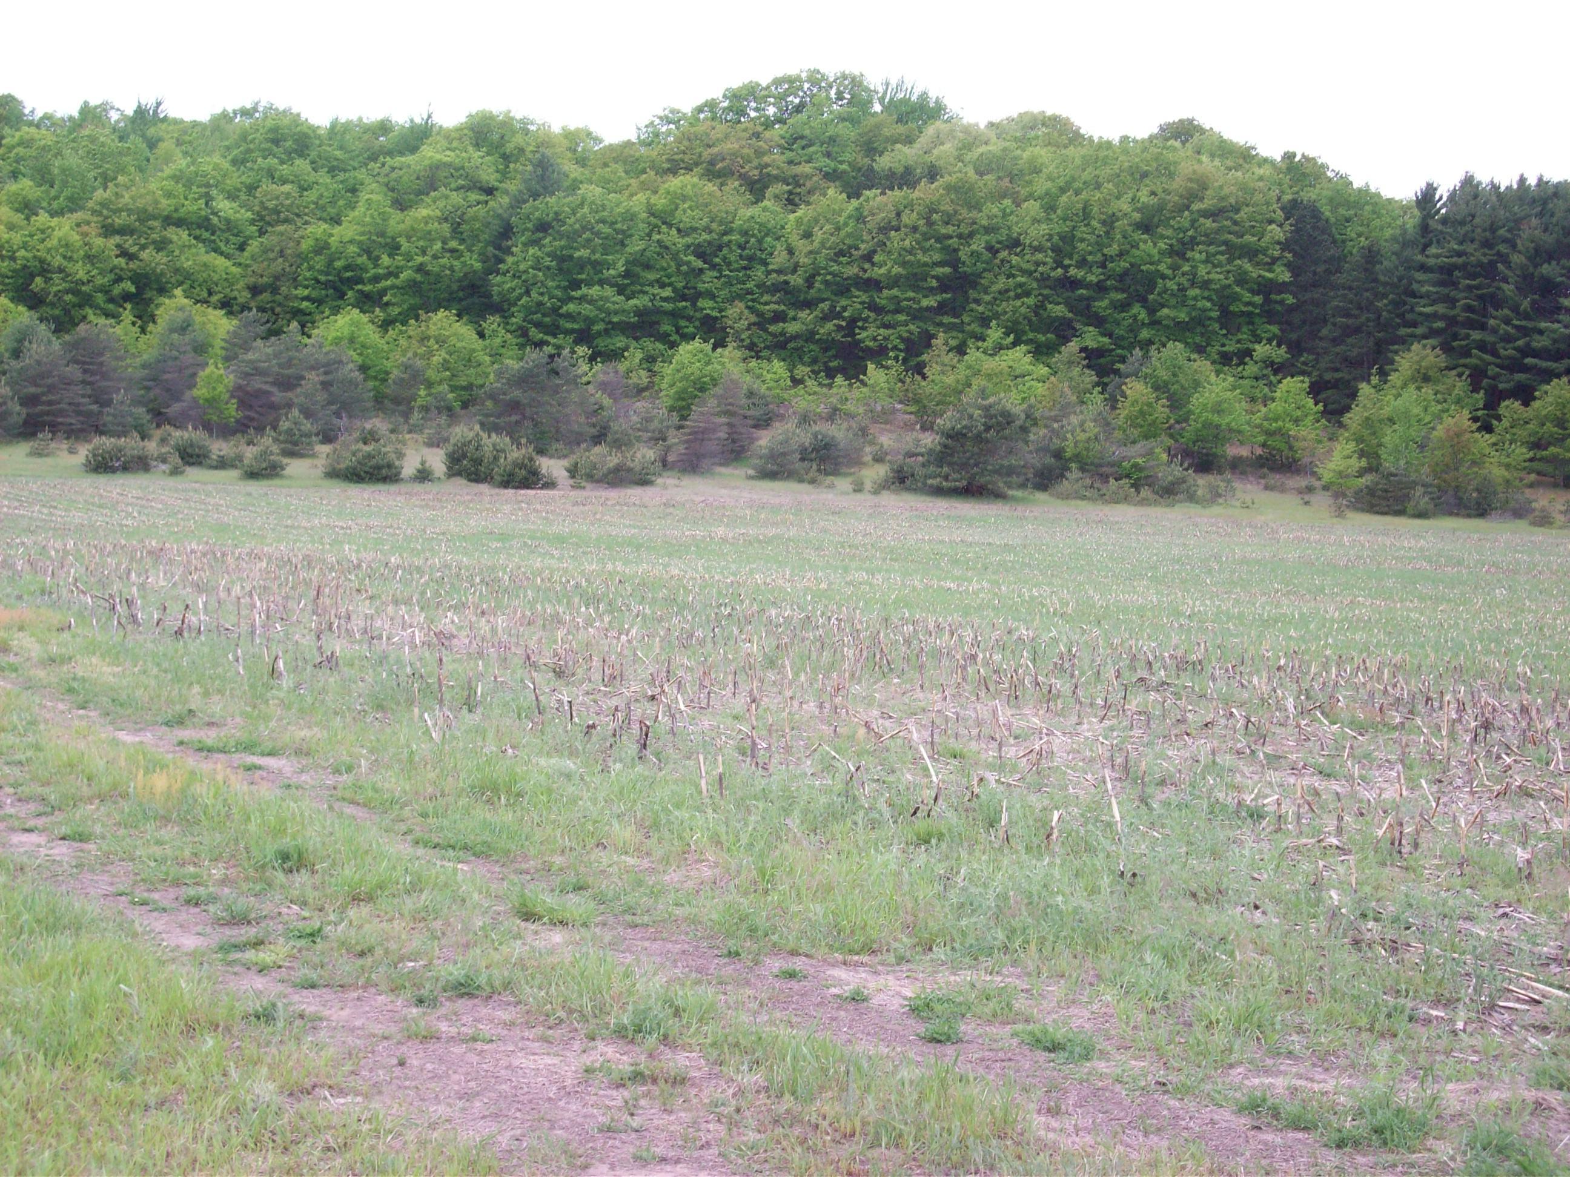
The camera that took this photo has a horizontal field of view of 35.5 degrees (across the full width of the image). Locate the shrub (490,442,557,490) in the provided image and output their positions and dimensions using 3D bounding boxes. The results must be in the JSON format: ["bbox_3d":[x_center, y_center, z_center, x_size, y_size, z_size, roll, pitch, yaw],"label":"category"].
[{"bbox_3d":[-6.629,-3.105,62.000,1.626,1.175,1.559,0,4,0],"label":"shrub"}]

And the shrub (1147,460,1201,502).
[{"bbox_3d":[8.586,-2.380,54.000,1.154,0.918,1.107,0,4,0],"label":"shrub"}]

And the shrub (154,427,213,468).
[{"bbox_3d":[-20.634,-4.838,84.000,1.979,1.360,1.821,0,2,0],"label":"shrub"}]

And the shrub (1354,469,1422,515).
[{"bbox_3d":[18.480,-2.948,75.000,2.024,1.399,1.863,0,2,0],"label":"shrub"}]

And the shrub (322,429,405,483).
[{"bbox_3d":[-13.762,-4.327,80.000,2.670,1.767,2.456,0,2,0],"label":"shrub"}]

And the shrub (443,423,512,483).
[{"bbox_3d":[-8.108,-3.569,64.500,1.786,1.504,1.712,0,4,0],"label":"shrub"}]

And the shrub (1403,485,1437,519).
[{"bbox_3d":[18.937,-2.577,73.000,0.967,1.003,0.890,0,2,0],"label":"shrub"}]

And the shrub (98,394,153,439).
[{"bbox_3d":[-21.245,-5.480,79.000,1.650,1.535,1.582,0,4,0],"label":"shrub"}]

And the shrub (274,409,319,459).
[{"bbox_3d":[-17.141,-5.491,86.000,1.646,1.688,1.514,0,2,0],"label":"shrub"}]

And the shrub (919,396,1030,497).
[{"bbox_3d":[4.502,-3.369,58.000,2.564,2.339,2.458,0,4,0],"label":"shrub"}]

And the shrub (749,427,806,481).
[{"bbox_3d":[-0.264,-4.442,81.000,1.829,1.749,1.682,0,2,0],"label":"shrub"}]

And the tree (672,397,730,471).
[{"bbox_3d":[-2.453,-4.462,71.000,1.690,2.138,1.620,0,4,0],"label":"tree"}]

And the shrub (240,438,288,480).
[{"bbox_3d":[-14.899,-3.698,70.000,1.326,1.156,1.271,0,4,0],"label":"shrub"}]

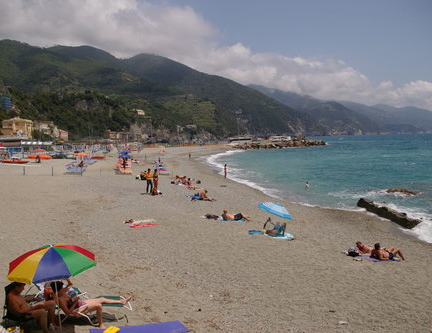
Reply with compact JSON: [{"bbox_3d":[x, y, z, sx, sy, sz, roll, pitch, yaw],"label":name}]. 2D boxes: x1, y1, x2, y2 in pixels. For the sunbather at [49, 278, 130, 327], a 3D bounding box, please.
[{"bbox_3d":[-2.590,2.861,7.800,1.500,0.880,0.620,-1,5,-6],"label":"sunbather"}]

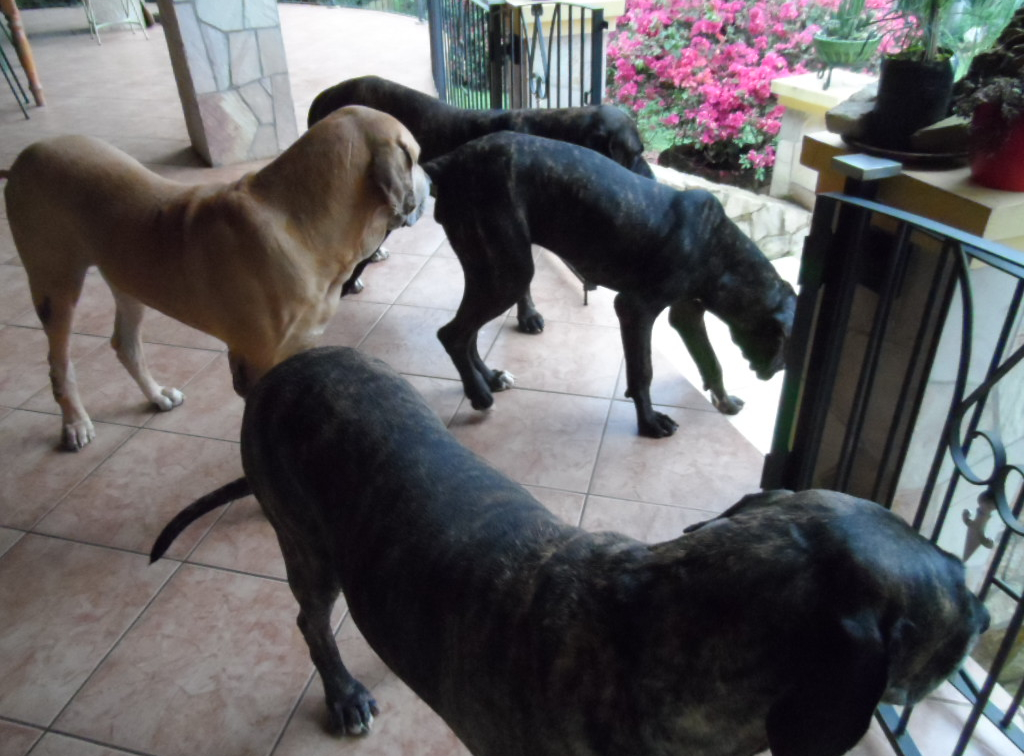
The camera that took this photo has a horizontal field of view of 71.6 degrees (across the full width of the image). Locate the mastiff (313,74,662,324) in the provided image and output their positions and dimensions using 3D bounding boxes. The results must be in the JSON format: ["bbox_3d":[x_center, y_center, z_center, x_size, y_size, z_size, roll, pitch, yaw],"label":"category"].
[{"bbox_3d":[-0.123,-0.597,2.314,1.168,0.705,0.328,10,37,17],"label":"mastiff"}]

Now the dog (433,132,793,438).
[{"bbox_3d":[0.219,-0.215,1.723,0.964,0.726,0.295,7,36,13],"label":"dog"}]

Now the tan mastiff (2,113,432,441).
[{"bbox_3d":[-0.694,-0.203,1.669,1.054,0.832,0.320,4,35,9],"label":"tan mastiff"}]

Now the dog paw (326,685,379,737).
[{"bbox_3d":[-0.272,0.567,1.215,0.078,0.053,0.094,-21,39,-25],"label":"dog paw"}]

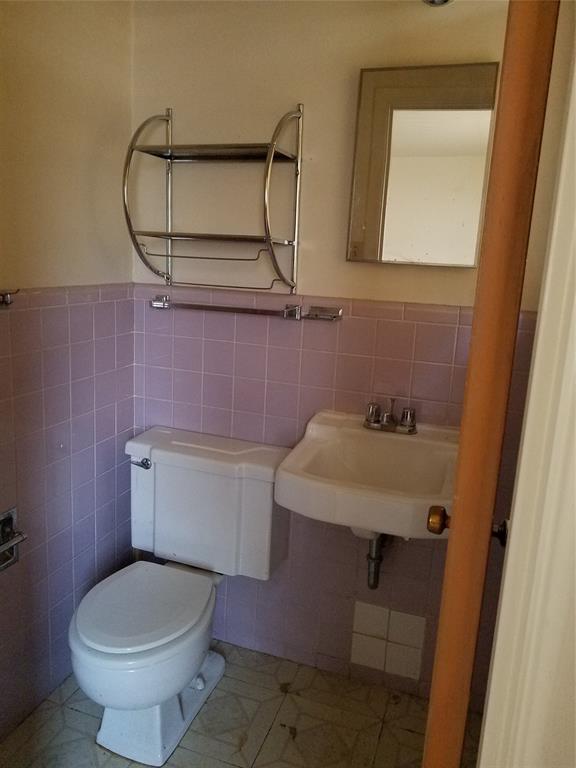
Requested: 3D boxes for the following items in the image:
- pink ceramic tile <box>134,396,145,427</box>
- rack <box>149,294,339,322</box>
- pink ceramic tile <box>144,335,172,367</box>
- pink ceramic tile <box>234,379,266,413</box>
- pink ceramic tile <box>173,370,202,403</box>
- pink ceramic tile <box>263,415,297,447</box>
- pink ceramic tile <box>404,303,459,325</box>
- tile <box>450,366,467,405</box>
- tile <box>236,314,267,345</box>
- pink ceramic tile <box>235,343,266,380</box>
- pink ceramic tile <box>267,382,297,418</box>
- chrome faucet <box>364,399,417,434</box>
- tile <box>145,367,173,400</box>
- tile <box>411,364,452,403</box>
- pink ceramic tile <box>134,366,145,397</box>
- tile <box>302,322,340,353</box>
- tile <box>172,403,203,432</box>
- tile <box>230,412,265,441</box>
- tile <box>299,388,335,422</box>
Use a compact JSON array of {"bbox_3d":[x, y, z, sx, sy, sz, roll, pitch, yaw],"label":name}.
[{"bbox_3d":[-0.503,0.096,1.968,0.035,0.107,0.009,7,13,18],"label":"pink ceramic tile"},{"bbox_3d":[-0.140,-0.227,1.739,0.620,0.048,0.058,7,13,18],"label":"rack"},{"bbox_3d":[-0.424,-0.110,1.897,0.108,0.108,0.010,7,13,18],"label":"pink ceramic tile"},{"bbox_3d":[-0.120,0.037,1.820,0.108,0.108,0.010,7,13,18],"label":"pink ceramic tile"},{"bbox_3d":[-0.324,0.012,1.883,0.108,0.107,0.009,7,13,18],"label":"pink ceramic tile"},{"bbox_3d":[-0.024,0.156,1.816,0.107,0.107,0.010,7,13,17],"label":"pink ceramic tile"},{"bbox_3d":[0.396,-0.193,1.593,0.152,0.051,0.010,7,13,18],"label":"pink ceramic tile"},{"bbox_3d":[0.508,0.008,1.594,0.108,0.108,0.010,7,13,18],"label":"tile"},{"bbox_3d":[-0.108,-0.174,1.768,0.108,0.107,0.009,7,13,18],"label":"tile"},{"bbox_3d":[-0.113,-0.068,1.791,0.108,0.107,0.009,7,13,18],"label":"pink ceramic tile"},{"bbox_3d":[-0.016,0.050,1.780,0.108,0.107,0.009,7,13,18],"label":"pink ceramic tile"},{"bbox_3d":[0.281,0.089,1.571,0.152,0.086,0.110,7,13,18],"label":"chrome faucet"},{"bbox_3d":[-0.427,-0.001,1.918,0.107,0.107,0.009,7,13,18],"label":"tile"},{"bbox_3d":[0.405,-0.005,1.642,0.107,0.107,0.010,7,13,17],"label":"tile"},{"bbox_3d":[-0.495,-0.010,1.941,0.037,0.107,0.009,7,13,18],"label":"pink ceramic tile"},{"bbox_3d":[0.100,-0.149,1.706,0.107,0.107,0.009,7,13,18],"label":"tile"},{"bbox_3d":[-0.333,0.117,1.911,0.108,0.108,0.010,7,13,18],"label":"tile"},{"bbox_3d":[-0.128,0.143,1.848,0.107,0.107,0.010,7,13,17],"label":"tile"},{"bbox_3d":[0.088,0.063,1.753,0.108,0.108,0.010,7,13,18],"label":"tile"}]

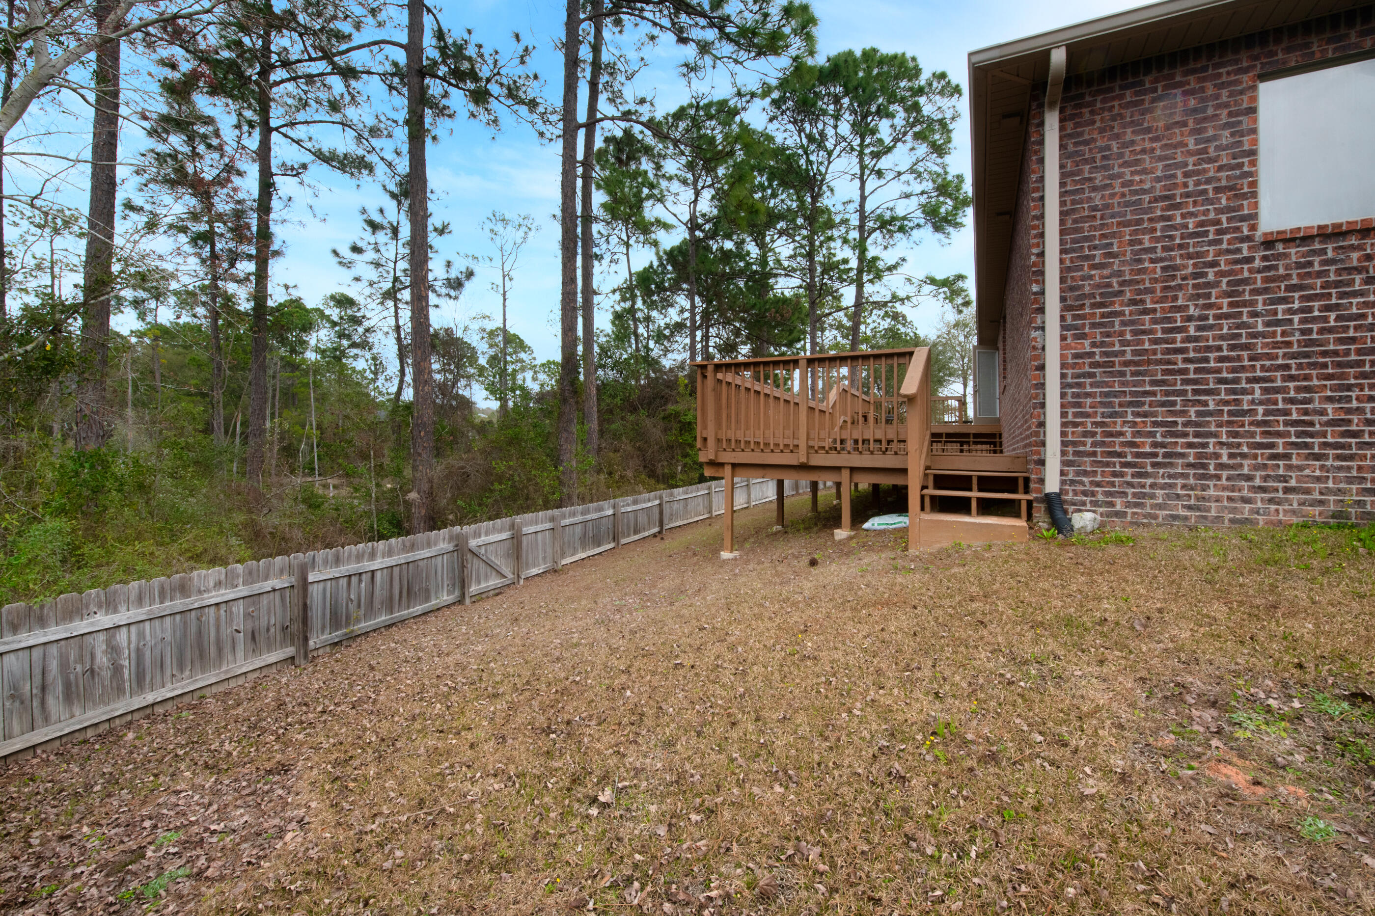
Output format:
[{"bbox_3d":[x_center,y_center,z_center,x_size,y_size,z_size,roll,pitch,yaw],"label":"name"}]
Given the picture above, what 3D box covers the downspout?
[{"bbox_3d":[3.227,-1.365,4.613,0.180,4.110,0.450,0,0,27],"label":"downspout"}]

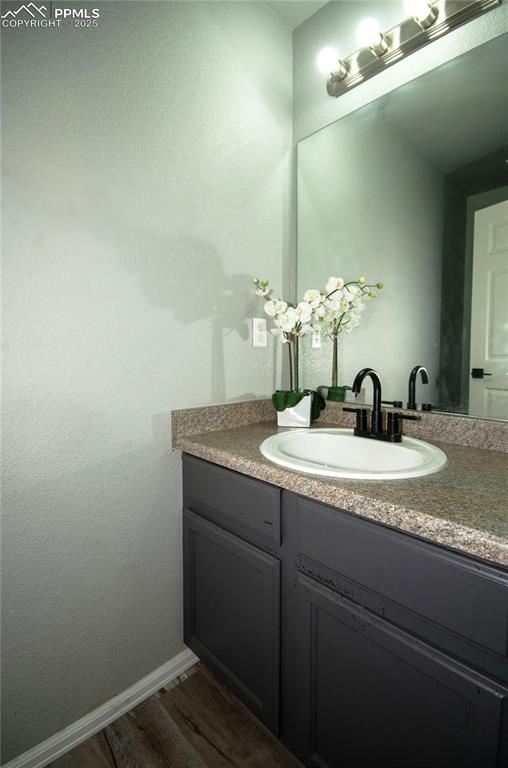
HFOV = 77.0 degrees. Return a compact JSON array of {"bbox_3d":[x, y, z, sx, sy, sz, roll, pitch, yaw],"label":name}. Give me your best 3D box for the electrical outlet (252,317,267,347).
[{"bbox_3d":[0.024,-0.211,1.310,0.008,0.117,0.072,4,5,45],"label":"electrical outlet"}]

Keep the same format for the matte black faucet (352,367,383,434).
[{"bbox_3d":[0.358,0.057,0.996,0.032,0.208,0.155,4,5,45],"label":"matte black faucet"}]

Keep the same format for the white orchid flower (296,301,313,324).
[{"bbox_3d":[0.190,-0.269,1.200,0.062,0.080,0.035,2,7,24],"label":"white orchid flower"}]

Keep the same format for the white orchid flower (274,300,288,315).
[{"bbox_3d":[0.103,-0.288,1.200,0.052,0.055,0.032,1,6,6],"label":"white orchid flower"}]

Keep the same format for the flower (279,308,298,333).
[{"bbox_3d":[0.128,-0.235,1.180,0.070,0.080,0.035,2,6,17],"label":"flower"}]

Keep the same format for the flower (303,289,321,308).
[{"bbox_3d":[0.219,-0.324,1.210,0.065,0.072,0.035,1,6,9],"label":"flower"}]

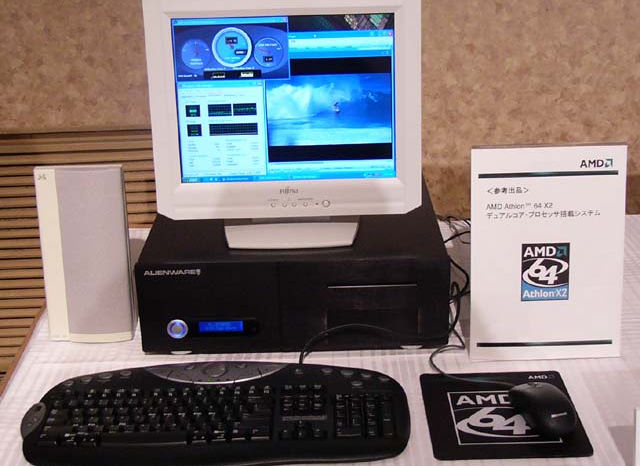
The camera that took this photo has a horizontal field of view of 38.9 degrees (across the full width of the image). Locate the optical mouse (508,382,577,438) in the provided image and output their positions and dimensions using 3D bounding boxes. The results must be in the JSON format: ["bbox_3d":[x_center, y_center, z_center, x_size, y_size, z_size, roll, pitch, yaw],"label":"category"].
[{"bbox_3d":[0.281,0.208,1.133,0.063,0.036,0.116,-8,21,-16],"label":"optical mouse"}]

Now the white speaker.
[{"bbox_3d":[-0.351,0.028,1.367,0.129,0.266,0.065,-2,14,0],"label":"white speaker"}]

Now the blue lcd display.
[{"bbox_3d":[-0.141,0.134,1.304,0.063,0.017,0.008,-1,20,1],"label":"blue lcd display"}]

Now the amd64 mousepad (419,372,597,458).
[{"bbox_3d":[0.229,0.225,1.146,0.186,0.004,0.202,-1,20,2],"label":"amd64 mousepad"}]

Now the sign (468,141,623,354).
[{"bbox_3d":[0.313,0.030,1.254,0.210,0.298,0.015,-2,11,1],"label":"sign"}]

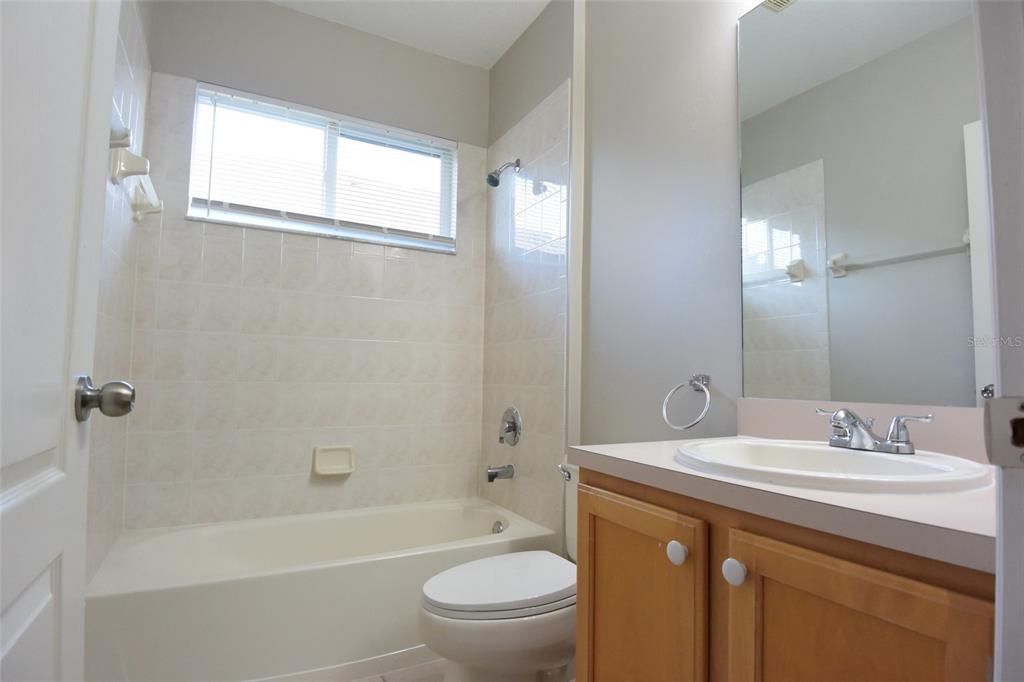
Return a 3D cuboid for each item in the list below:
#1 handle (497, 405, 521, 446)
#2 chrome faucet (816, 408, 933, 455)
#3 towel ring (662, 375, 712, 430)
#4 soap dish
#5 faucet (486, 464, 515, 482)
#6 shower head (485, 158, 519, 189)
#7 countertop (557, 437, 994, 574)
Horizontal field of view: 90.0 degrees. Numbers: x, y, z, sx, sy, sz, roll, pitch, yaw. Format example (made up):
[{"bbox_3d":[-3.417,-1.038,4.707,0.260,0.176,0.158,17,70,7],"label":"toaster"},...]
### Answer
[{"bbox_3d":[-0.029,0.402,2.397,0.077,0.182,0.180,3,-5,-28],"label":"handle"},{"bbox_3d":[0.658,0.168,0.982,0.160,0.086,0.210,3,-5,-28],"label":"chrome faucet"},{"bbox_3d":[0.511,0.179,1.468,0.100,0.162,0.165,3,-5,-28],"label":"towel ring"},{"bbox_3d":[-0.806,0.536,2.312,0.160,0.118,0.085,3,-5,-28],"label":"soap dish"},{"bbox_3d":[-0.048,0.608,2.351,0.135,0.073,0.062,3,-5,-28],"label":"faucet"},{"bbox_3d":[-0.043,-0.807,2.456,0.165,0.167,0.075,3,-5,-28],"label":"shower head"},{"bbox_3d":[0.548,0.243,0.914,0.560,0.042,0.750,3,-5,-28],"label":"countertop"}]

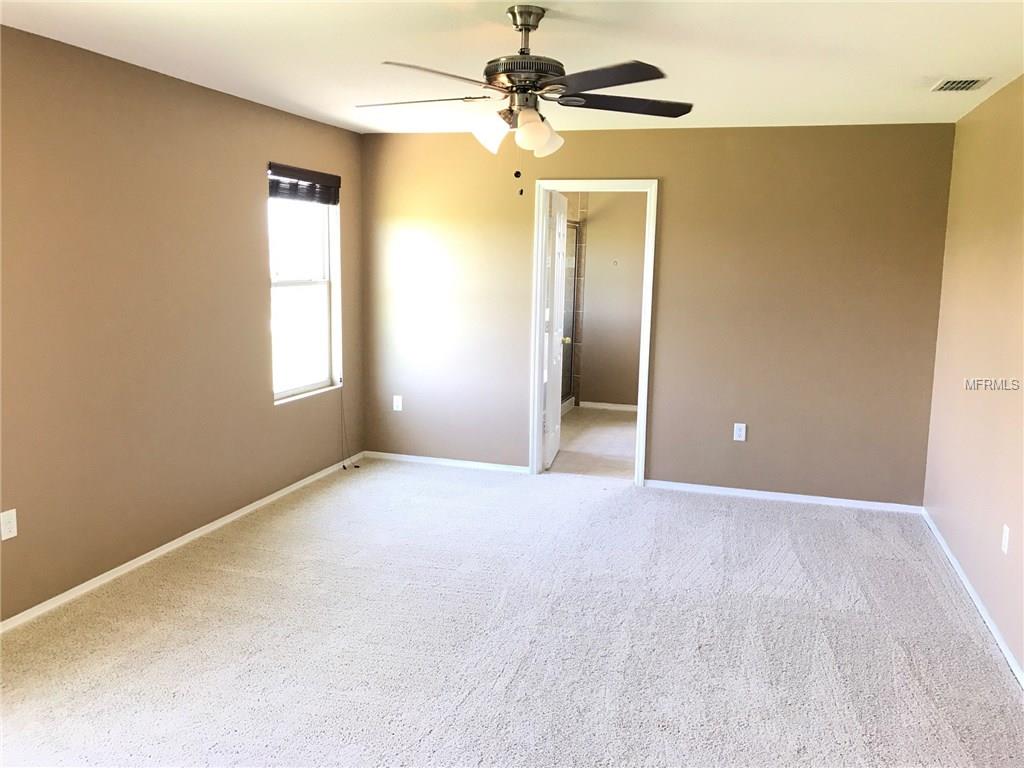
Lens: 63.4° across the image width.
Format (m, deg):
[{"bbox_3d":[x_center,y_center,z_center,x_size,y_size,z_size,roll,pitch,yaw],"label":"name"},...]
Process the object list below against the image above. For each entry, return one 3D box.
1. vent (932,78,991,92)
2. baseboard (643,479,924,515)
[{"bbox_3d":[2.158,-1.423,3.982,0.225,0.025,0.310,4,9,17],"label":"vent"},{"bbox_3d":[1.782,0.750,5.585,1.789,0.060,0.018,4,9,17],"label":"baseboard"}]

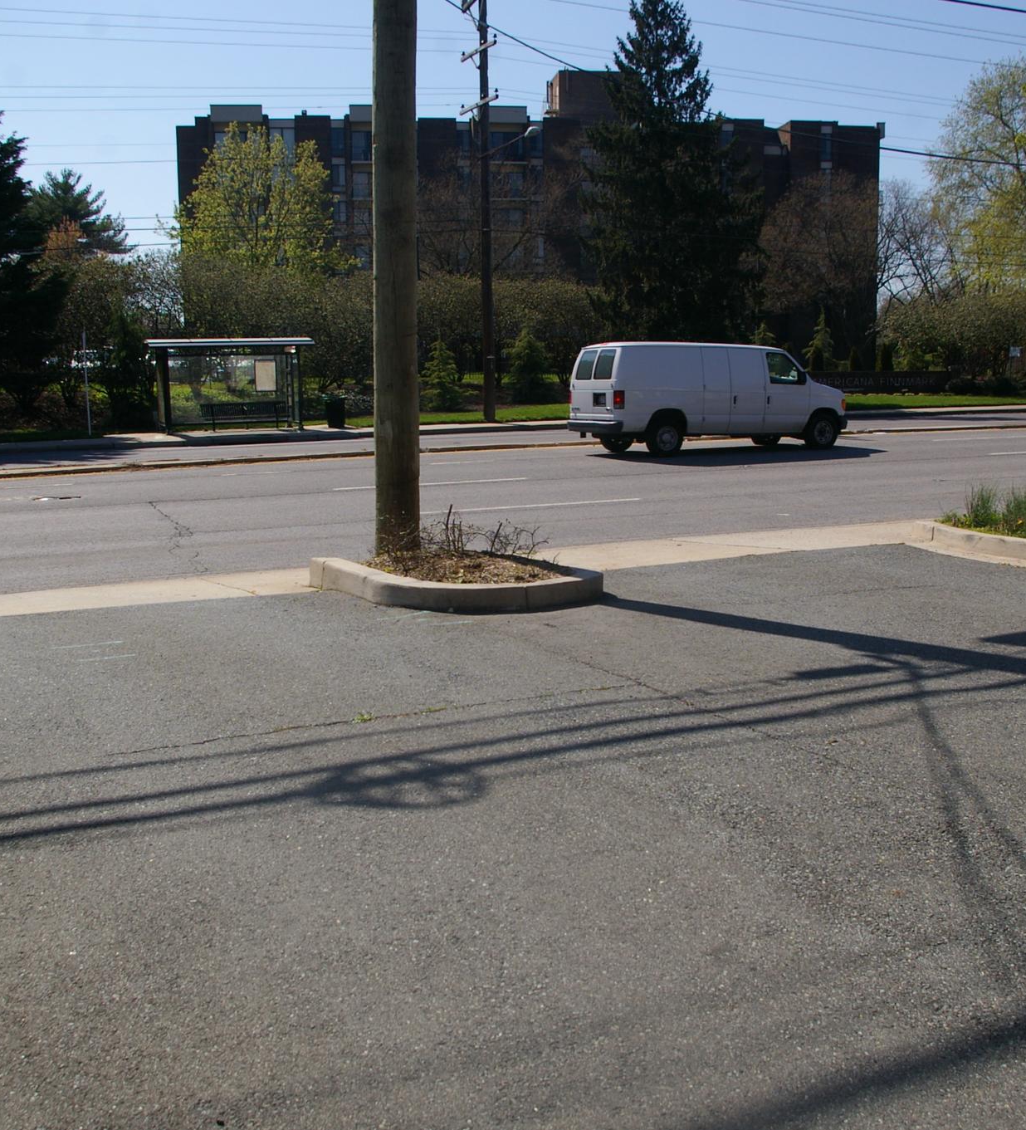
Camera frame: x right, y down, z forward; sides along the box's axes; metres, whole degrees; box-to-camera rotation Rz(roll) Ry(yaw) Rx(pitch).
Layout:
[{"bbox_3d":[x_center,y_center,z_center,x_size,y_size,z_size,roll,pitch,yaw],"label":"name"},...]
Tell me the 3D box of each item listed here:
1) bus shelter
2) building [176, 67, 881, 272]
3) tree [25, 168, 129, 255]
[{"bbox_3d":[-7.470,-4.718,33.541,4.250,2.420,1.800,-5,10,-26],"label":"bus shelter"},{"bbox_3d":[1.008,-27.432,105.751,53.100,24.392,20.000,-2,9,-7],"label":"building"},{"bbox_3d":[-22.897,-14.613,66.516,6.600,11.822,6.600,-1,9,0],"label":"tree"}]

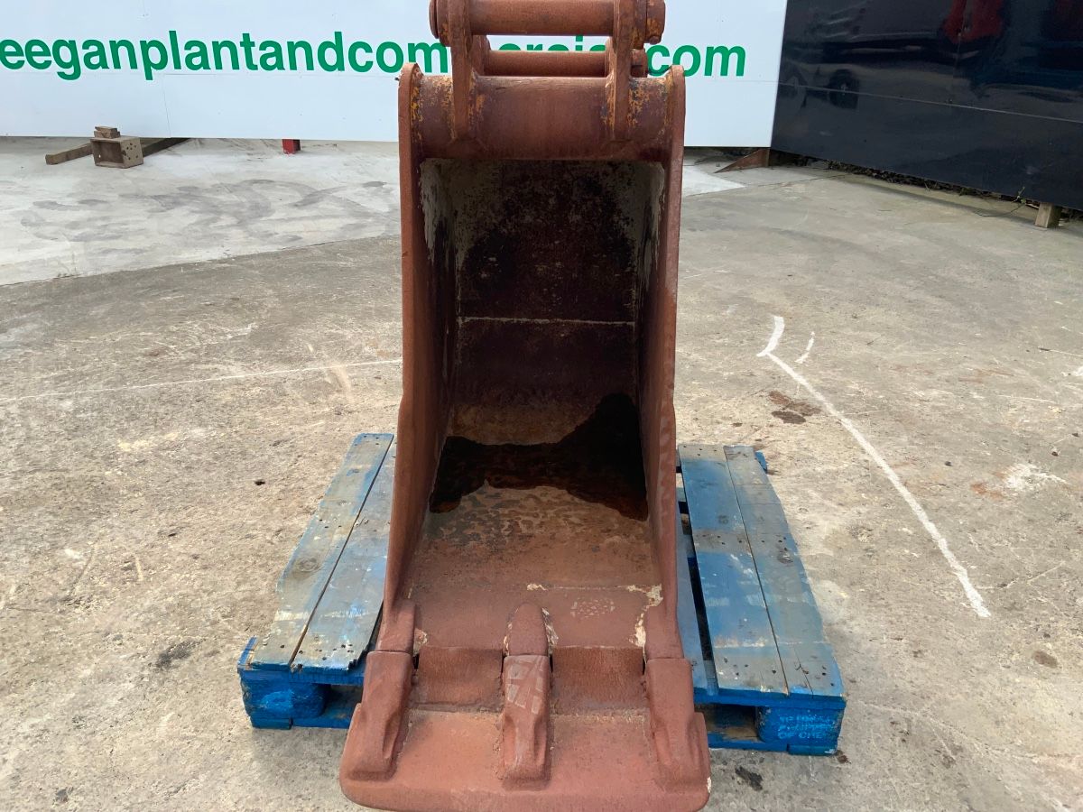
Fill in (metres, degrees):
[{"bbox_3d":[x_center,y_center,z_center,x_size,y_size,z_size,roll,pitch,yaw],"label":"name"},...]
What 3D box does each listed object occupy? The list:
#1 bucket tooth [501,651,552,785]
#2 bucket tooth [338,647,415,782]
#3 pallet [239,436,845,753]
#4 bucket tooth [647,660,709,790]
[{"bbox_3d":[-0.025,0.564,1.621,0.088,0.088,0.230,1,30,1],"label":"bucket tooth"},{"bbox_3d":[-0.288,0.560,1.625,0.088,0.088,0.230,1,30,1],"label":"bucket tooth"},{"bbox_3d":[0.023,0.392,2.257,1.200,0.164,1.000,2,26,3],"label":"pallet"},{"bbox_3d":[0.239,0.568,1.618,0.088,0.088,0.230,1,30,1],"label":"bucket tooth"}]

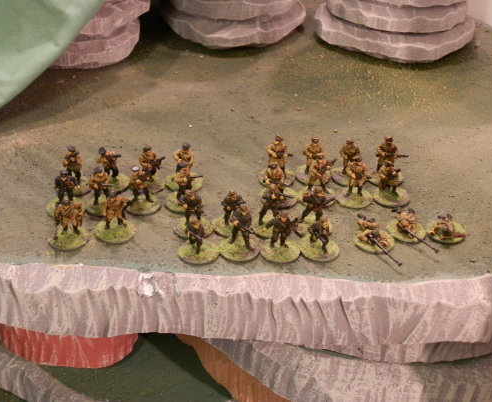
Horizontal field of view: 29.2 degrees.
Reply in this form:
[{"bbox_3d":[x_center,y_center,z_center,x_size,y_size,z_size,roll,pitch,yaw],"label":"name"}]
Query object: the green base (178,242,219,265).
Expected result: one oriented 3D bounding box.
[{"bbox_3d":[-0.029,0.031,0.577,0.025,0.003,0.025,1,30,0],"label":"green base"}]

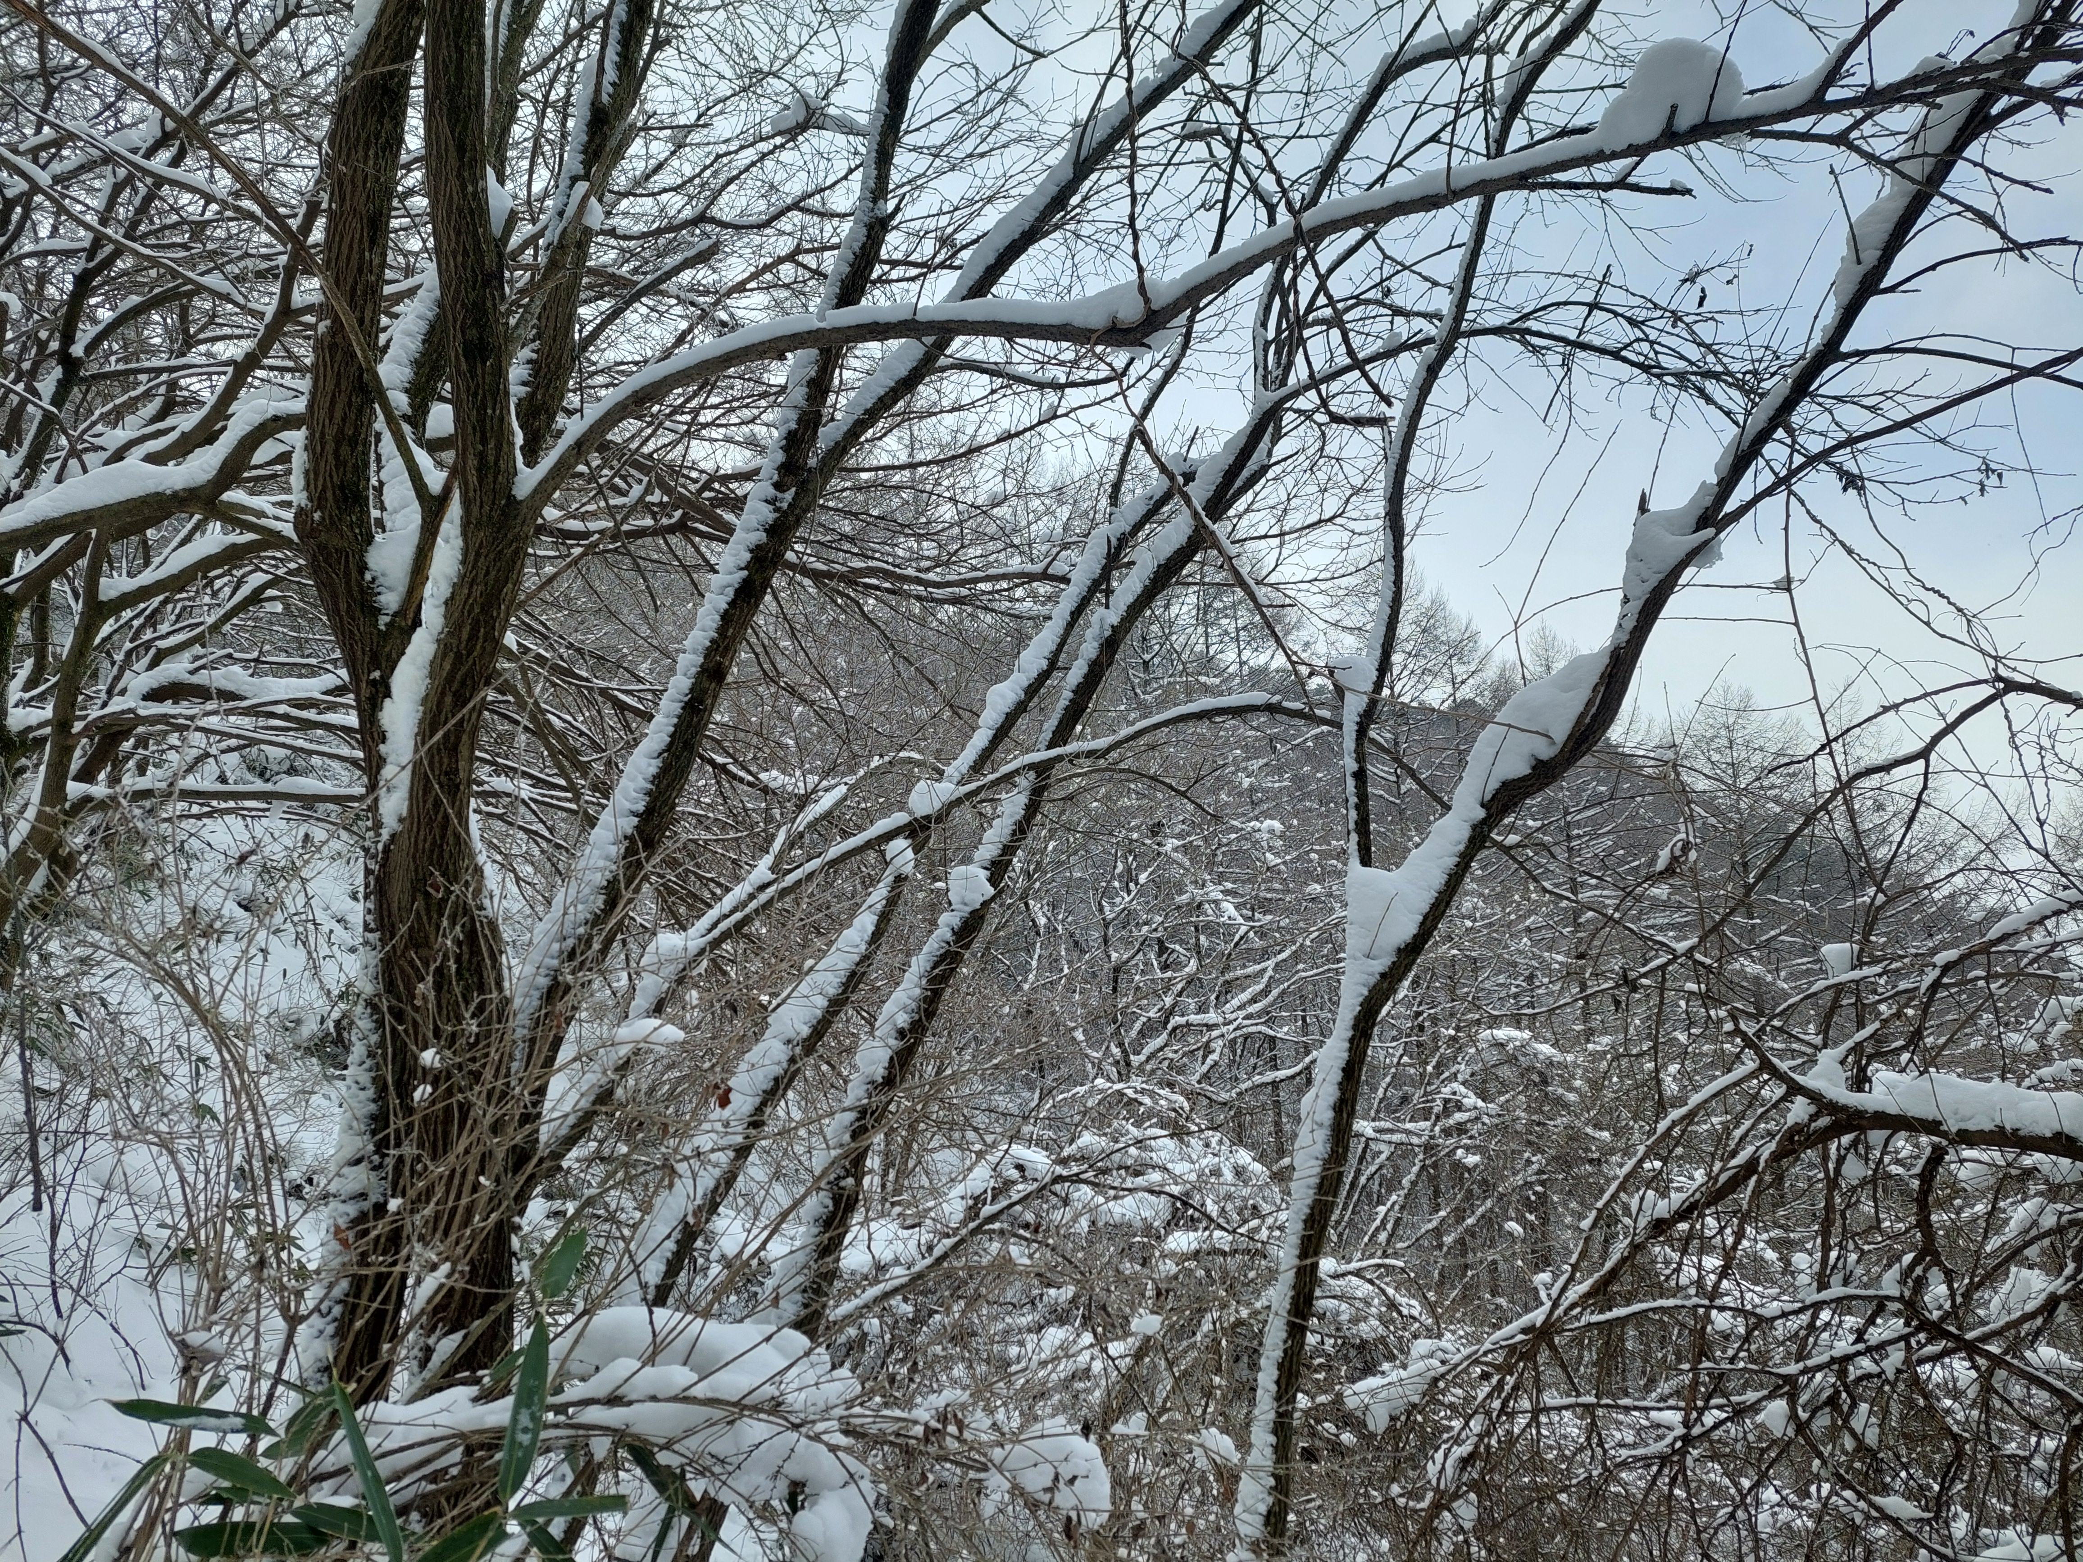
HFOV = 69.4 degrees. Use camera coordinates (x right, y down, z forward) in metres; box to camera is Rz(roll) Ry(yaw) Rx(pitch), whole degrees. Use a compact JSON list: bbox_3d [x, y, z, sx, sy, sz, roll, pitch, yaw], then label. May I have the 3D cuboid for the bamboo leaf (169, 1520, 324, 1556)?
[{"bbox_3d":[-0.905,0.865,1.720,0.182,0.038,0.035,0,-14,6],"label":"bamboo leaf"}]

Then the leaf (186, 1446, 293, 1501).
[{"bbox_3d":[-0.930,0.807,1.750,0.148,0.035,0.035,17,-12,20],"label":"leaf"}]

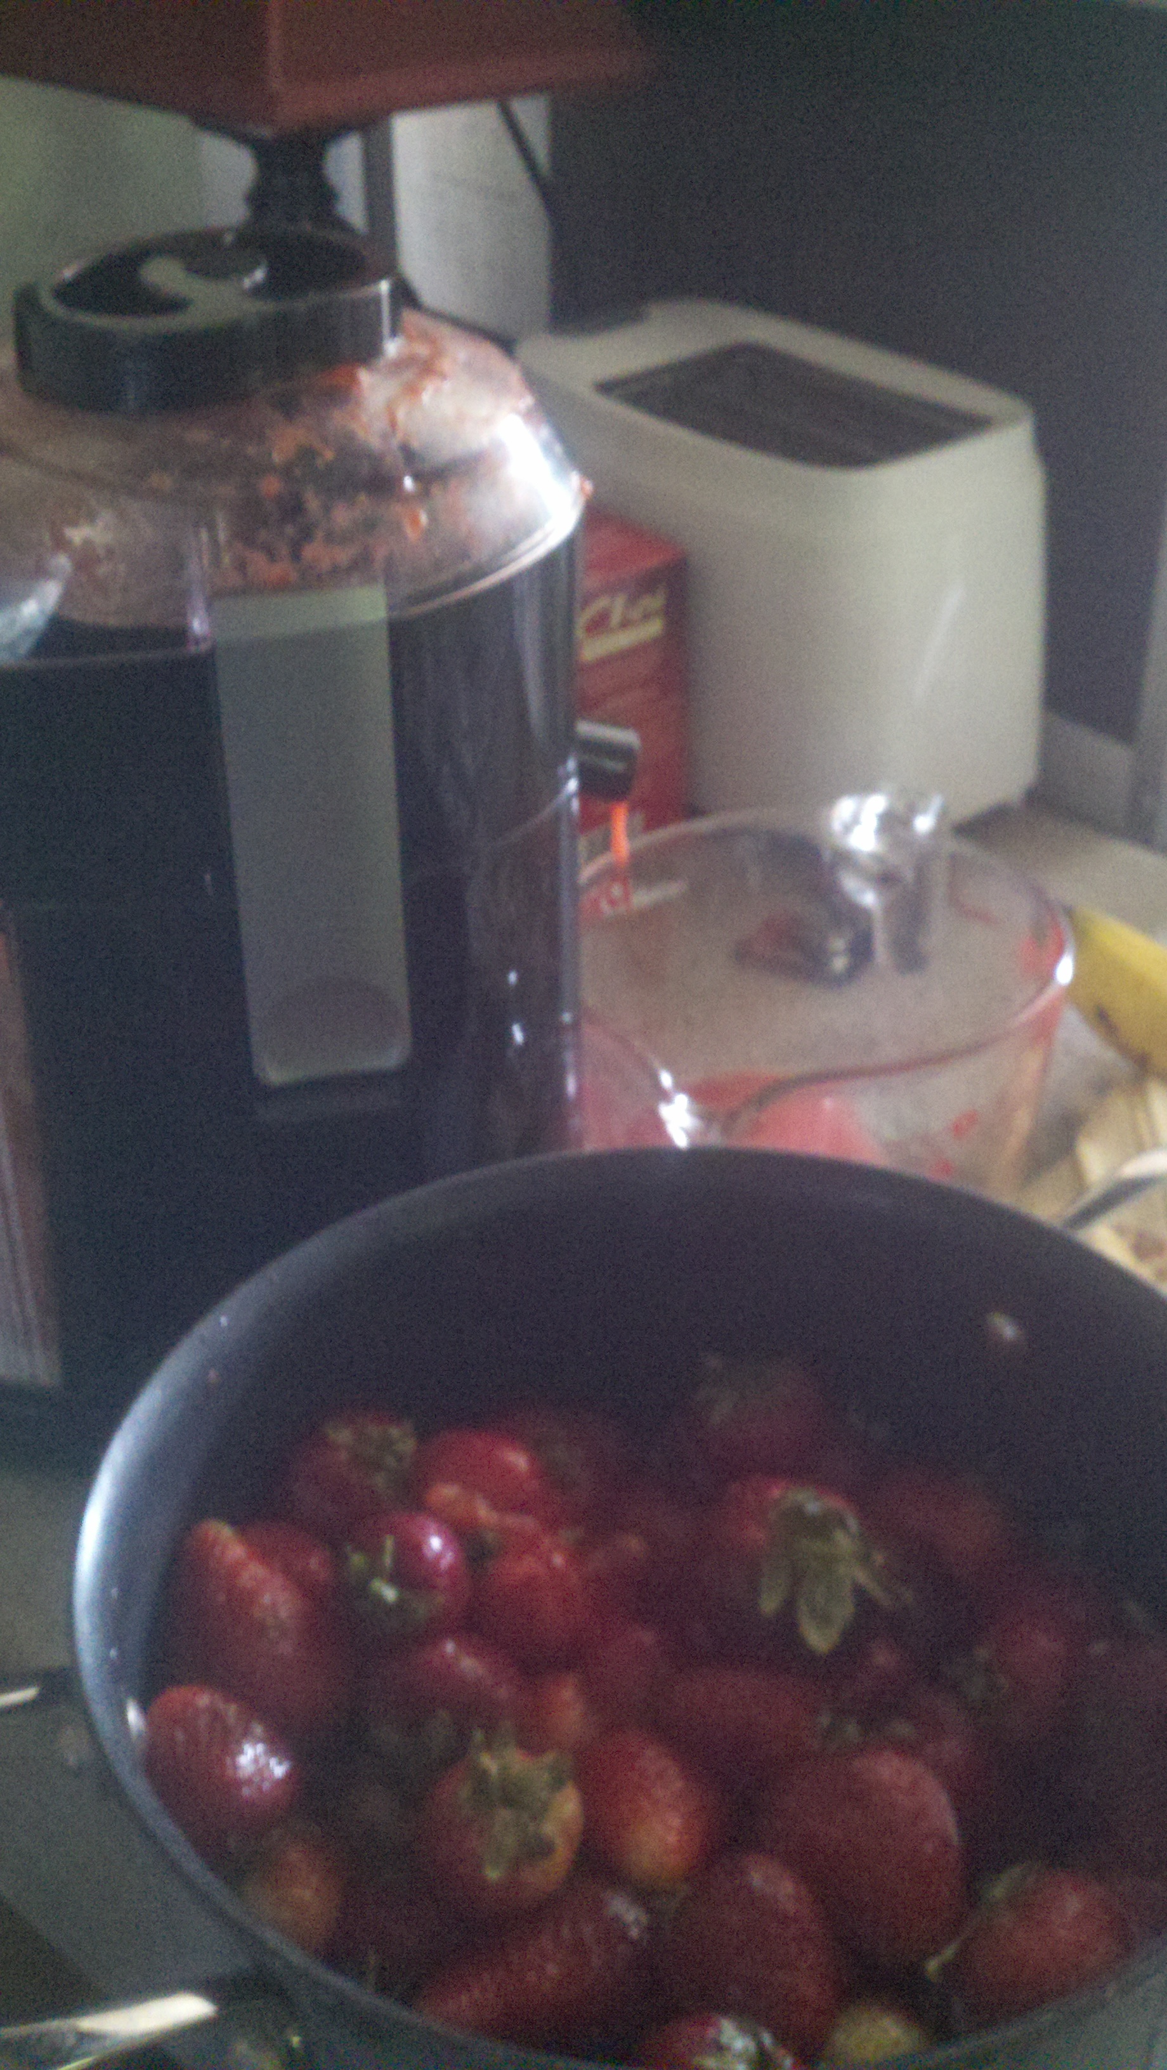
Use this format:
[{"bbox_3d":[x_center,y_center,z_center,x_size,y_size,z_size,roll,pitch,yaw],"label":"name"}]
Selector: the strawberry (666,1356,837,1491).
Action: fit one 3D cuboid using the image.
[{"bbox_3d":[0.046,0.105,0.560,0.037,0.042,0.037,-23,18,8],"label":"strawberry"}]

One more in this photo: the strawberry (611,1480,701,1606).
[{"bbox_3d":[0.018,0.130,0.532,0.030,0.034,0.030,0,36,0],"label":"strawberry"}]

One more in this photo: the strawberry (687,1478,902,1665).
[{"bbox_3d":[0.050,0.128,0.505,0.039,0.039,0.040,-9,5,-12],"label":"strawberry"}]

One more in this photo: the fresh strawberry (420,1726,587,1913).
[{"bbox_3d":[-0.018,0.168,0.443,0.035,0.040,0.035,1,76,-3],"label":"fresh strawberry"}]

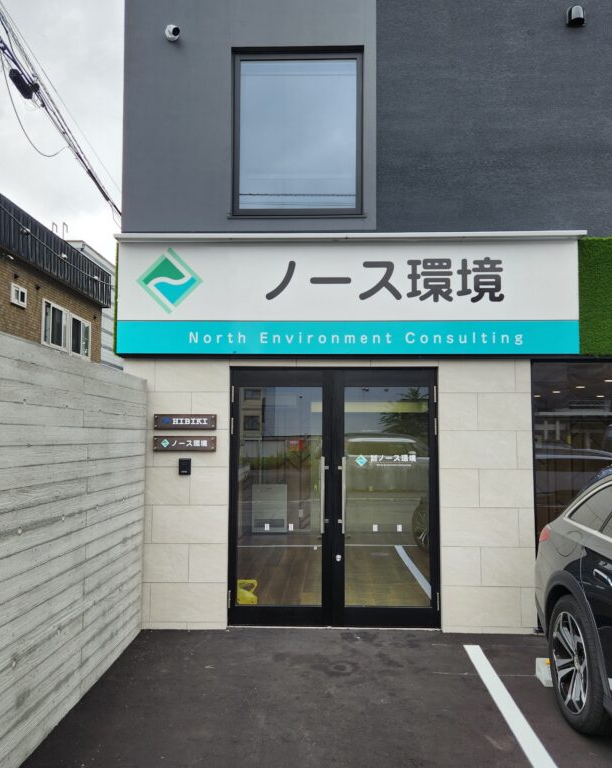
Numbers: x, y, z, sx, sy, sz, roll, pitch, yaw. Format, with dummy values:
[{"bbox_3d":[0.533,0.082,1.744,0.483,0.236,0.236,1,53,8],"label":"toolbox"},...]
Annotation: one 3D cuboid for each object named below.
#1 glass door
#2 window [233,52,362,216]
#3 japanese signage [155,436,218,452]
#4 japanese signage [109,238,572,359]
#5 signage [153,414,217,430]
[{"bbox_3d":[0.210,0.884,5.434,1.674,2.033,0.100,0,-5,2],"label":"glass door"},{"bbox_3d":[-0.071,-2.041,5.589,1.069,1.391,0.100,0,-5,2],"label":"window"},{"bbox_3d":[-0.963,0.482,5.447,0.506,0.123,0.030,0,-5,2],"label":"japanese signage"},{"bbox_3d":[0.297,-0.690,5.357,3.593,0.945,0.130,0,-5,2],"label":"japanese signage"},{"bbox_3d":[-0.961,0.309,5.462,0.505,0.124,0.030,0,-5,2],"label":"signage"}]

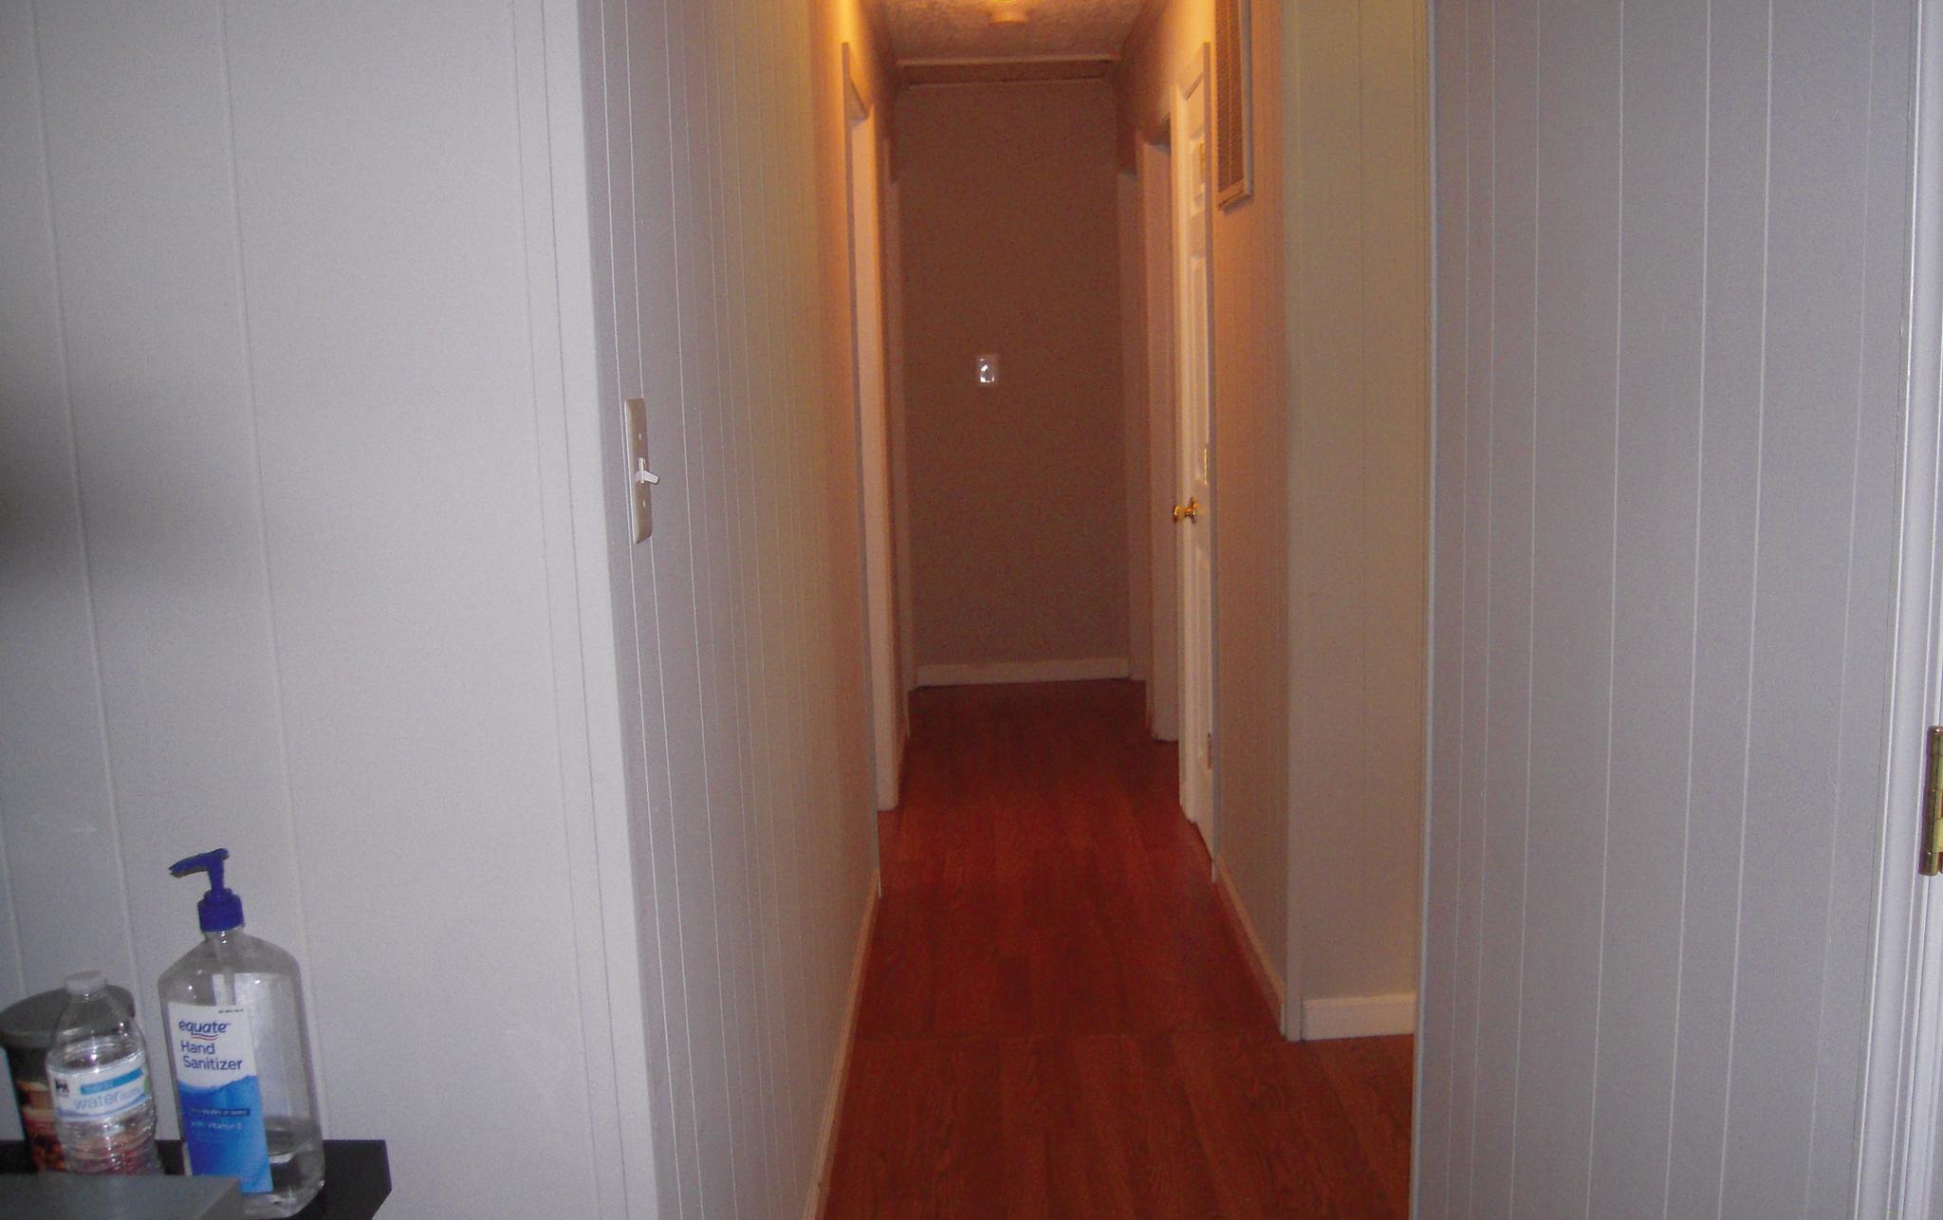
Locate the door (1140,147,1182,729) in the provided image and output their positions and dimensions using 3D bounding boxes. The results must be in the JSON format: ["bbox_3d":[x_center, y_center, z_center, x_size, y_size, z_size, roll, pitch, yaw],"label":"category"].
[{"bbox_3d":[0.652,-0.516,5.014,0.120,2.060,0.830,-2,10,0],"label":"door"}]

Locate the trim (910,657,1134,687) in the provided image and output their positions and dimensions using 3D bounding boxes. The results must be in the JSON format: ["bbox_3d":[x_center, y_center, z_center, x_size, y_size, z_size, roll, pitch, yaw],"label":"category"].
[{"bbox_3d":[0.210,0.260,6.444,0.875,0.077,0.015,-2,10,0],"label":"trim"}]

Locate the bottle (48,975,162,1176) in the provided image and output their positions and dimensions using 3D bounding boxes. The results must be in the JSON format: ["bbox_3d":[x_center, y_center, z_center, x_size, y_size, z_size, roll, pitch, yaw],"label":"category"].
[{"bbox_3d":[-0.581,0.339,1.056,0.065,0.195,0.065,-2,10,0],"label":"bottle"}]

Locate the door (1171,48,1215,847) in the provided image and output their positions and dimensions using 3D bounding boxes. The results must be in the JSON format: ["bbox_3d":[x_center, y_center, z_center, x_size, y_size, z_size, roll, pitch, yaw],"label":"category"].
[{"bbox_3d":[0.620,-0.375,4.216,0.070,2.050,0.690,-2,10,0],"label":"door"}]

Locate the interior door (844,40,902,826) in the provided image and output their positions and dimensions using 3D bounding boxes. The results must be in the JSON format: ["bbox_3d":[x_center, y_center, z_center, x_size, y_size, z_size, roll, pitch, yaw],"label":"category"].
[{"bbox_3d":[-0.301,-0.354,4.221,0.100,2.060,0.820,-2,10,0],"label":"interior door"}]

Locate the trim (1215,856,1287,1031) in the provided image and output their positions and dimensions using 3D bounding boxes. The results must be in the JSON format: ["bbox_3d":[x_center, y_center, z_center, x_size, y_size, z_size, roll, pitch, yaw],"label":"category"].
[{"bbox_3d":[0.632,0.736,3.563,0.015,0.080,0.930,-2,10,0],"label":"trim"}]

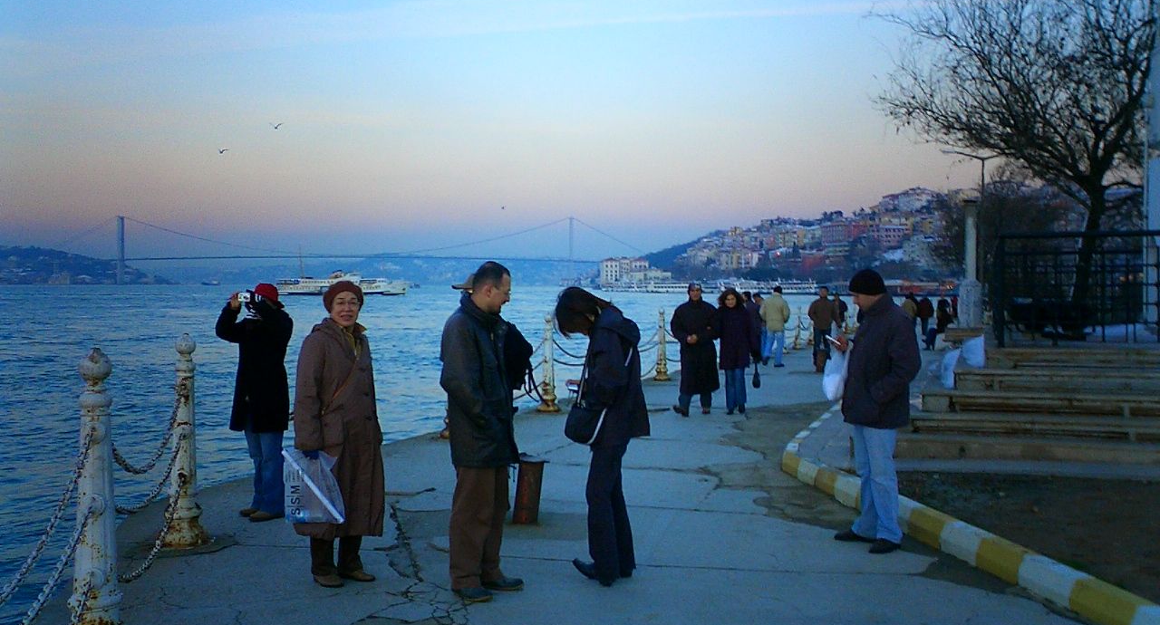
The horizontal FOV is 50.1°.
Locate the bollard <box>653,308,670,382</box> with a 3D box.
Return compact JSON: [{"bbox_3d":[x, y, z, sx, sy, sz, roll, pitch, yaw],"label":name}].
[{"bbox_3d":[1.448,0.560,22.086,0.290,1.270,0.290,0,1,0],"label":"bollard"}]

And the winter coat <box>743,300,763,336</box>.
[{"bbox_3d":[4.061,0.164,28.990,0.380,0.880,0.480,0,1,-18],"label":"winter coat"}]

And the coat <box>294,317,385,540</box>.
[{"bbox_3d":[-1.329,0.638,6.850,0.400,1.230,0.500,1,2,41],"label":"coat"}]

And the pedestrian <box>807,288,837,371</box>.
[{"bbox_3d":[5.321,0.288,27.181,0.600,1.710,0.420,0,1,9],"label":"pedestrian"}]

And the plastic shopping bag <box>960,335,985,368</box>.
[{"bbox_3d":[7.622,0.763,24.000,0.470,0.650,0.380,0,1,0],"label":"plastic shopping bag"}]

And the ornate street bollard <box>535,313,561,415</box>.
[{"bbox_3d":[-0.428,0.681,16.500,0.320,1.290,0.320,0,1,0],"label":"ornate street bollard"}]

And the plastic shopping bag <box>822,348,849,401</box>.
[{"bbox_3d":[1.625,0.396,7.900,0.210,0.350,0.200,0,1,-6],"label":"plastic shopping bag"}]

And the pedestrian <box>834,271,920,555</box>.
[{"bbox_3d":[1.856,0.619,7.800,0.530,1.740,0.530,0,1,-10],"label":"pedestrian"}]

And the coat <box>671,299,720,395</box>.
[{"bbox_3d":[1.538,0.452,16.500,0.620,1.270,0.400,0,1,10],"label":"coat"}]

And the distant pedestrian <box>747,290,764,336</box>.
[{"bbox_3d":[4.083,0.313,28.982,0.400,1.600,0.500,0,1,-18],"label":"distant pedestrian"}]

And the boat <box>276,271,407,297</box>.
[{"bbox_3d":[-99.936,-12.524,519.888,55.000,10.000,10.500,0,1,3],"label":"boat"}]

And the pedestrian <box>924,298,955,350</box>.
[{"bbox_3d":[9.442,0.309,32.500,0.780,1.320,0.500,0,1,-12],"label":"pedestrian"}]

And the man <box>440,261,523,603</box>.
[{"bbox_3d":[-0.512,0.605,6.481,0.420,1.740,0.540,1,1,18],"label":"man"}]

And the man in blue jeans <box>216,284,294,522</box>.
[{"bbox_3d":[-2.288,0.613,8.702,0.480,1.630,0.520,-1,2,-43],"label":"man in blue jeans"}]

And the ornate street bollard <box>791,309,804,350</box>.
[{"bbox_3d":[6.315,0.461,36.000,0.320,1.240,0.320,0,1,0],"label":"ornate street bollard"}]

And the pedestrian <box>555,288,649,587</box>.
[{"bbox_3d":[0.127,0.665,6.882,0.500,1.610,0.480,0,1,10],"label":"pedestrian"}]

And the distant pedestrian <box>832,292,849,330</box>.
[{"bbox_3d":[8.749,0.184,42.000,0.520,1.700,0.360,1,1,18],"label":"distant pedestrian"}]

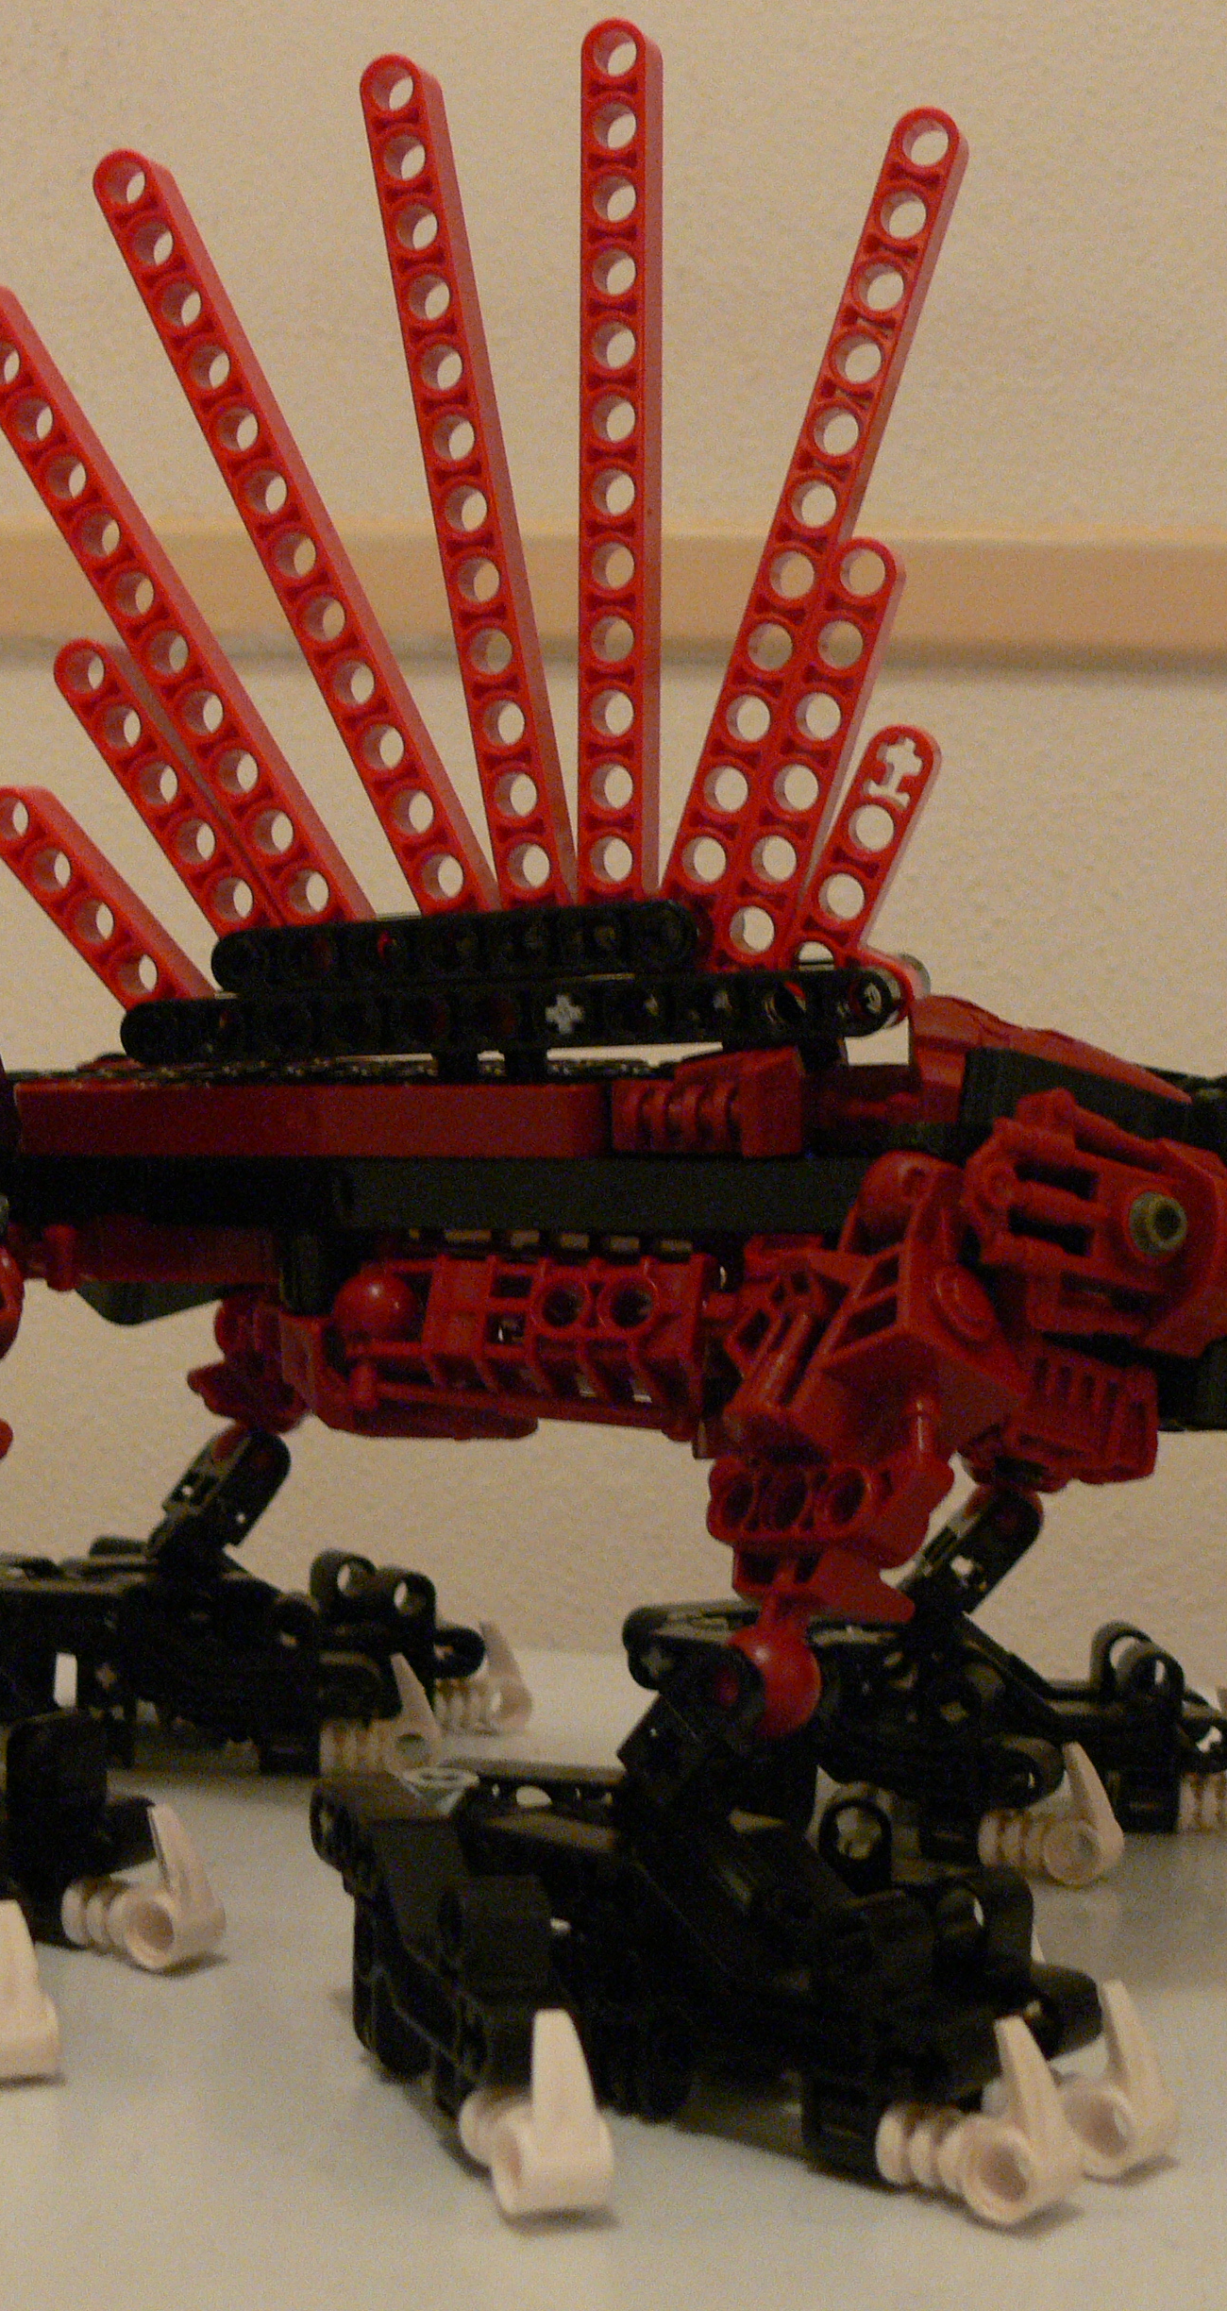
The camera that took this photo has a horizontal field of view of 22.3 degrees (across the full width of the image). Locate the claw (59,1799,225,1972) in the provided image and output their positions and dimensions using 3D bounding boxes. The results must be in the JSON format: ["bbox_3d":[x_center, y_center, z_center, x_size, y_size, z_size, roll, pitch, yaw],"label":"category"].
[{"bbox_3d":[-0.048,0.076,0.323,0.015,0.015,0.008,2,0,23],"label":"claw"}]

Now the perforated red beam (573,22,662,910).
[{"bbox_3d":[0.001,-0.073,0.346,0.007,0.104,0.008,1,2,14],"label":"perforated red beam"}]

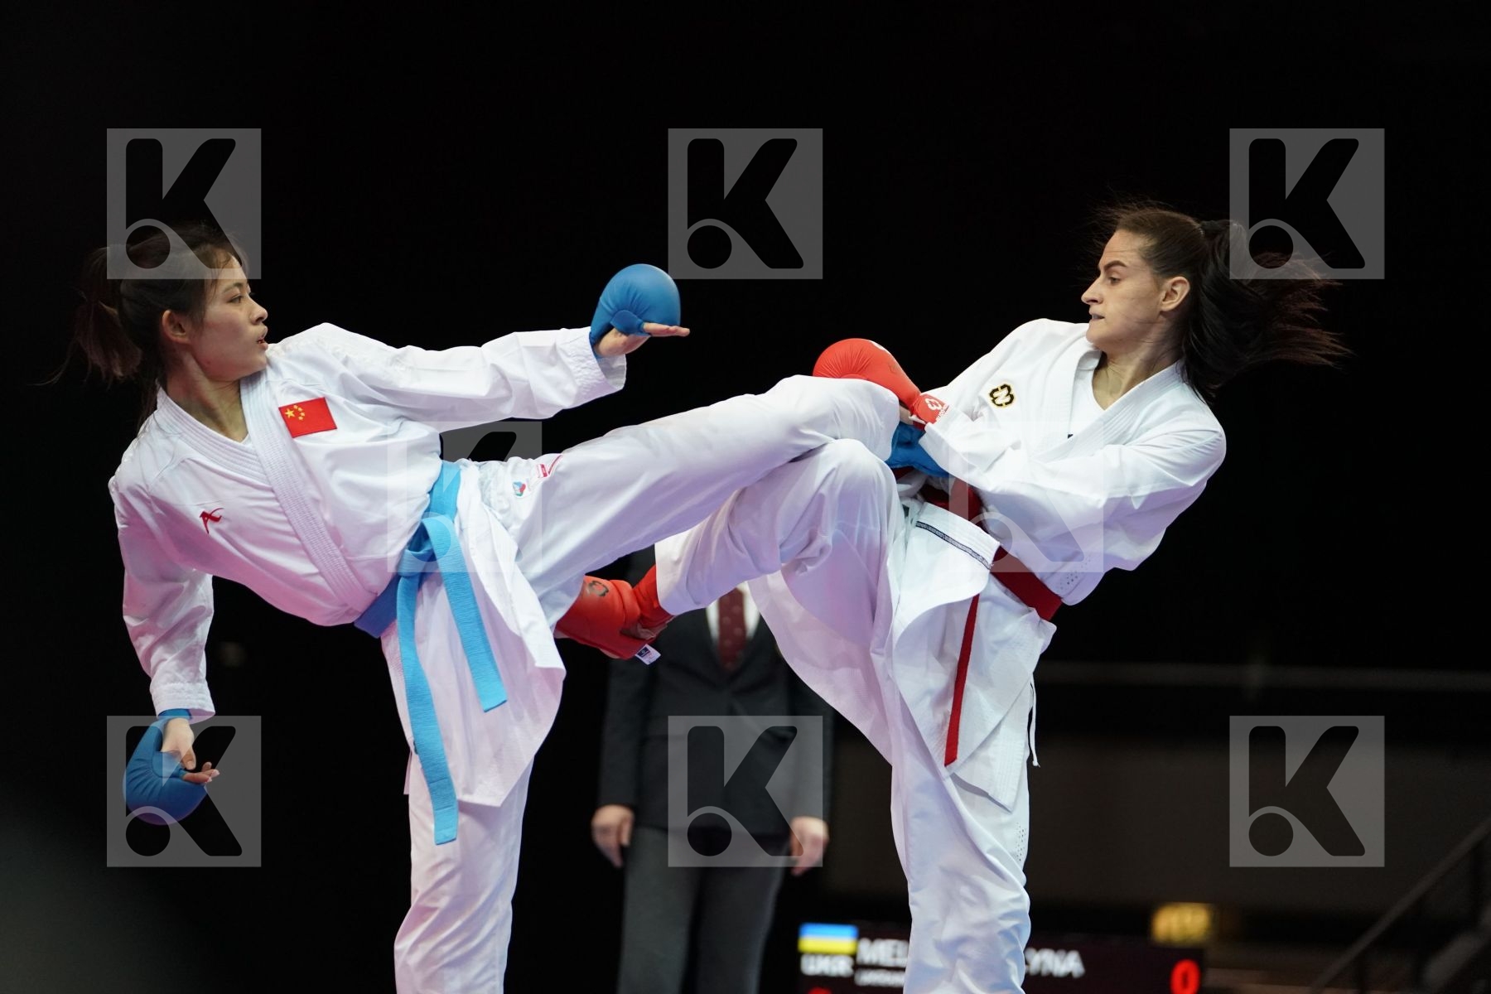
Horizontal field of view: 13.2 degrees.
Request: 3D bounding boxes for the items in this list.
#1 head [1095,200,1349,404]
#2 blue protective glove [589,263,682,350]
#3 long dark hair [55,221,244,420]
[{"bbox_3d":[0.704,-0.289,9.500,0.370,0.295,0.200,0,-4,-5],"label":"head"},{"bbox_3d":[-0.160,-0.272,9.300,0.137,0.133,0.115,0,-4,3],"label":"blue protective glove"},{"bbox_3d":[-0.868,-0.257,9.350,0.275,0.285,0.190,0,-4,0],"label":"long dark hair"}]

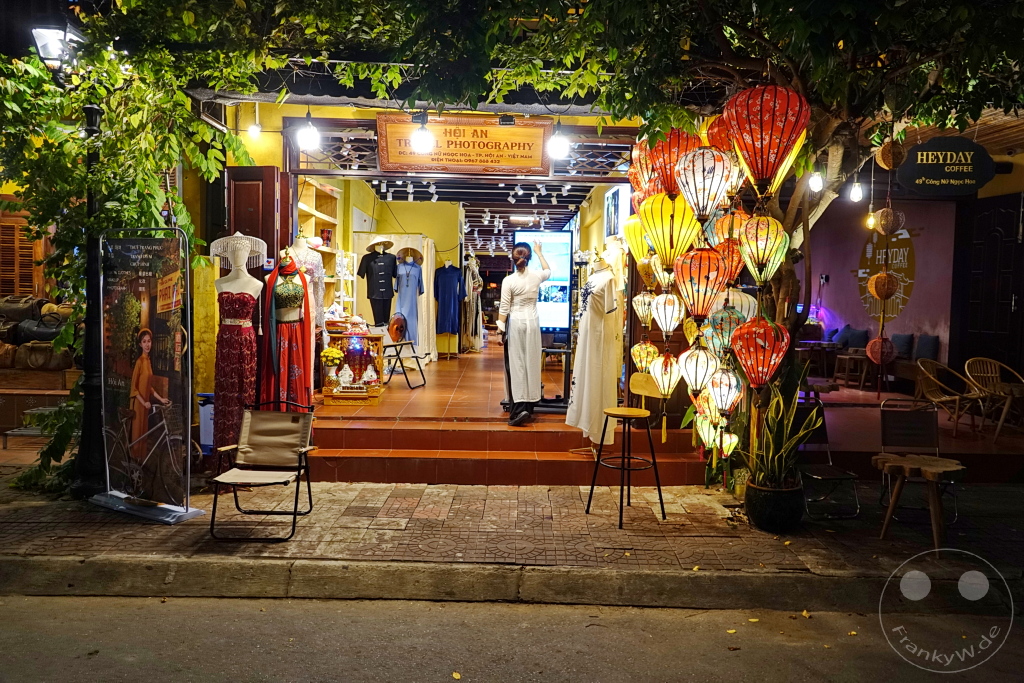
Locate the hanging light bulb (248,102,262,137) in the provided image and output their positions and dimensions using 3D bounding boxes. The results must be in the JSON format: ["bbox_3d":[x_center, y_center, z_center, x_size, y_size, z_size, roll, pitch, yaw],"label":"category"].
[{"bbox_3d":[-2.104,-1.813,5.600,0.110,0.260,0.110,1,4,0],"label":"hanging light bulb"}]

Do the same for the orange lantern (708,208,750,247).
[{"bbox_3d":[1.624,-0.829,5.050,0.281,0.340,0.281,1,4,0],"label":"orange lantern"}]

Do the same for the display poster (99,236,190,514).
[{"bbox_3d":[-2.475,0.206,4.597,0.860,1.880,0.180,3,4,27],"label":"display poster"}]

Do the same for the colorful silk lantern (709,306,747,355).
[{"bbox_3d":[1.554,-0.079,4.900,0.266,0.345,0.266,1,4,0],"label":"colorful silk lantern"}]

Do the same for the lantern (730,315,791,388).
[{"bbox_3d":[1.718,0.076,4.720,0.415,0.500,0.415,1,4,0],"label":"lantern"}]

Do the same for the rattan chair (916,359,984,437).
[{"bbox_3d":[4.292,0.547,6.706,0.610,0.730,0.630,-2,5,-39],"label":"rattan chair"}]

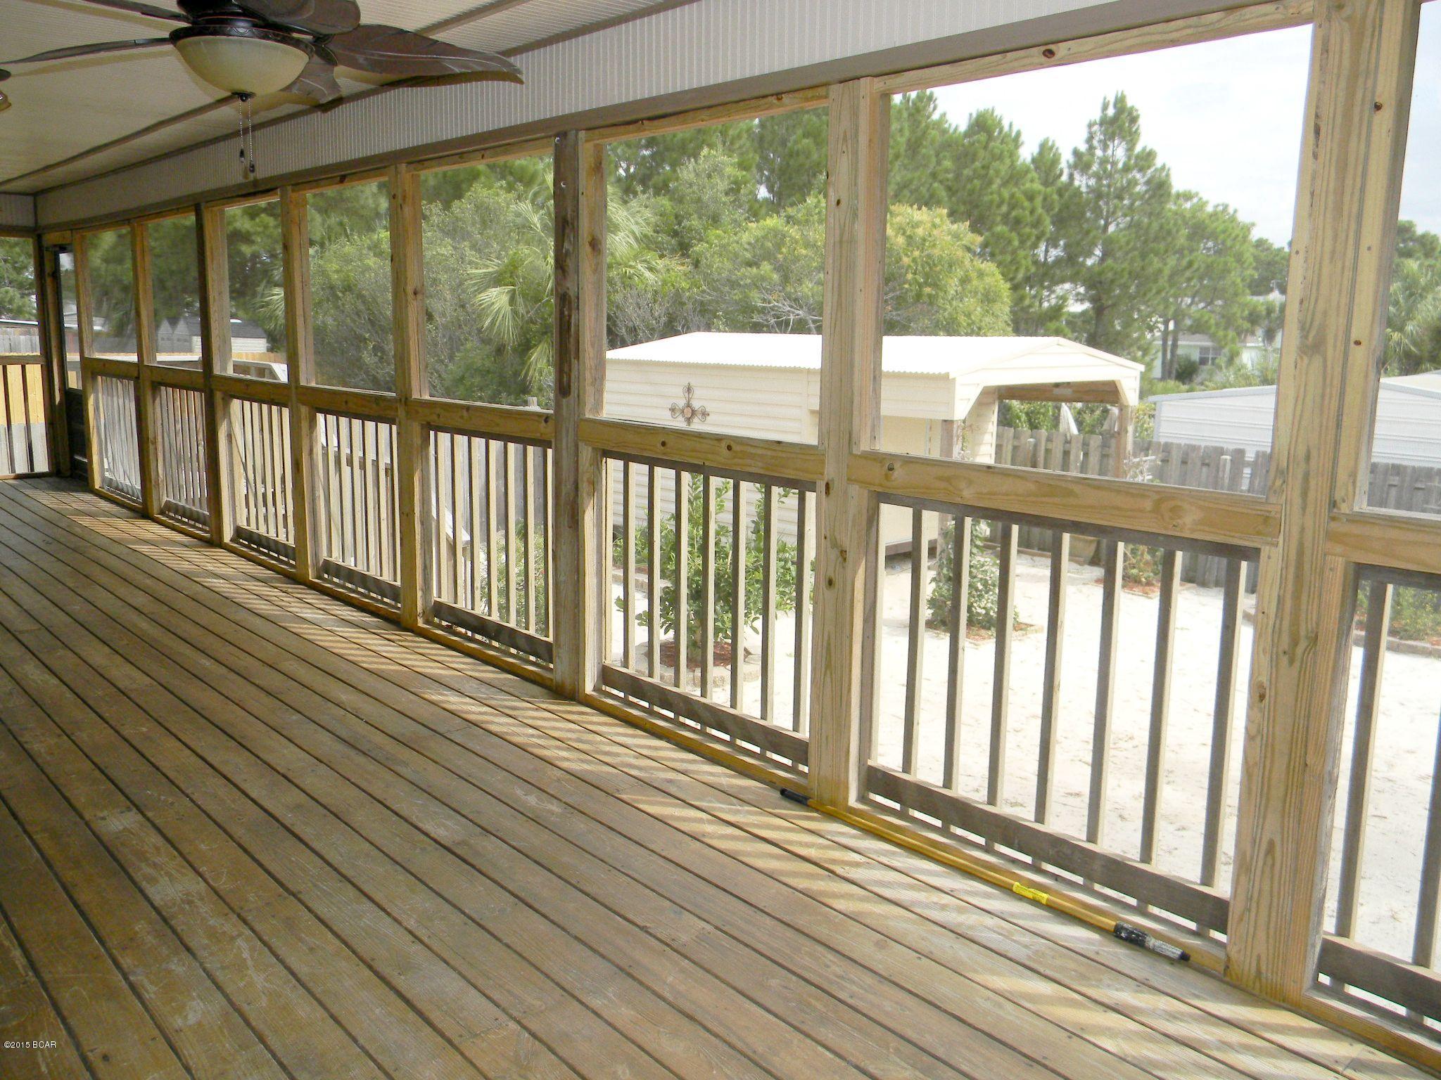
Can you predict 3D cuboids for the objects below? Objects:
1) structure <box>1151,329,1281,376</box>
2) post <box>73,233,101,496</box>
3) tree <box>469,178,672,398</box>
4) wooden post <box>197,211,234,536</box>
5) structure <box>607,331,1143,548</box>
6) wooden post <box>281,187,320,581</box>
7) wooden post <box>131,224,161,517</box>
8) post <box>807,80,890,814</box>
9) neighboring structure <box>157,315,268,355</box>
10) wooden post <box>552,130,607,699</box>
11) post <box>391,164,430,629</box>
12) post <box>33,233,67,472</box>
[{"bbox_3d":[28.365,-10.278,63.643,7.000,3.400,9.000,-8,13,-41],"label":"structure"},{"bbox_3d":[-5.090,-1.410,9.375,0.110,2.090,0.120,-8,13,-41],"label":"post"},{"bbox_3d":[-2.355,-3.450,18.127,3.200,4.150,3.200,1,10,0],"label":"tree"},{"bbox_3d":[-3.133,-1.003,7.235,0.120,2.090,0.120,-8,13,-41],"label":"wooden post"},{"bbox_3d":[1.558,-1.446,14.445,3.560,2.190,5.870,-8,13,-41],"label":"structure"},{"bbox_3d":[-2.252,-0.810,6.260,0.110,2.090,0.120,-8,13,-41],"label":"wooden post"},{"bbox_3d":[-4.100,-1.207,8.335,0.110,2.090,0.120,-8,13,-41],"label":"wooden post"},{"bbox_3d":[0.361,-0.233,3.378,0.110,2.090,0.130,-8,13,-41],"label":"post"},{"bbox_3d":[-20.931,-8.090,48.000,3.800,2.600,4.200,-8,13,-41],"label":"neighboring structure"},{"bbox_3d":[-0.527,-0.430,4.345,0.130,2.090,0.160,-8,13,-41],"label":"wooden post"},{"bbox_3d":[-1.417,-0.626,5.330,0.110,2.090,0.120,-8,13,-41],"label":"post"},{"bbox_3d":[-5.909,-1.606,10.286,0.120,2.090,0.140,-8,13,-41],"label":"post"}]

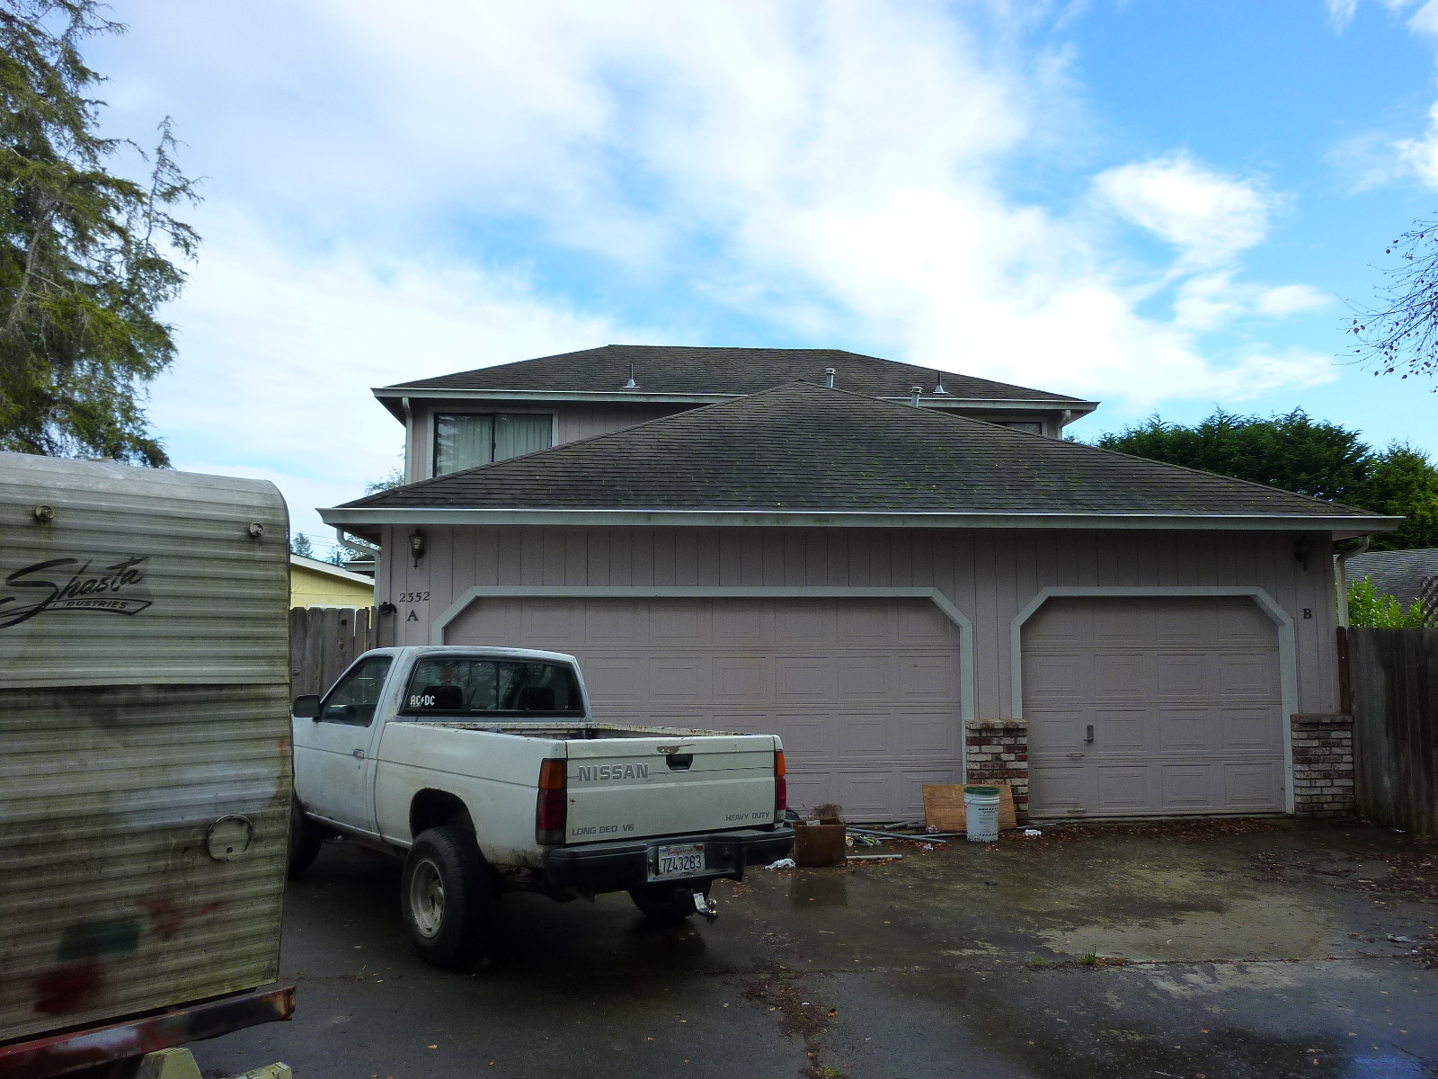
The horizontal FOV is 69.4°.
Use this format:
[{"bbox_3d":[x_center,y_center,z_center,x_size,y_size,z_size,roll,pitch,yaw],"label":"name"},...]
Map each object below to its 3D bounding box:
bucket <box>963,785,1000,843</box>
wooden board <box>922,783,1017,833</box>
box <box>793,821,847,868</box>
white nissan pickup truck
[{"bbox_3d":[2.300,2.409,9.099,0.312,0.420,0.312,0,-5,0],"label":"bucket"},{"bbox_3d":[2.245,2.405,9.309,0.819,0.410,0.020,0,-25,-5],"label":"wooden board"},{"bbox_3d":[0.795,2.449,8.380,0.407,0.310,0.340,0,-6,-5],"label":"box"},{"bbox_3d":[-1.722,1.688,7.459,1.780,1.840,5.000,4,-7,-39],"label":"white nissan pickup truck"}]

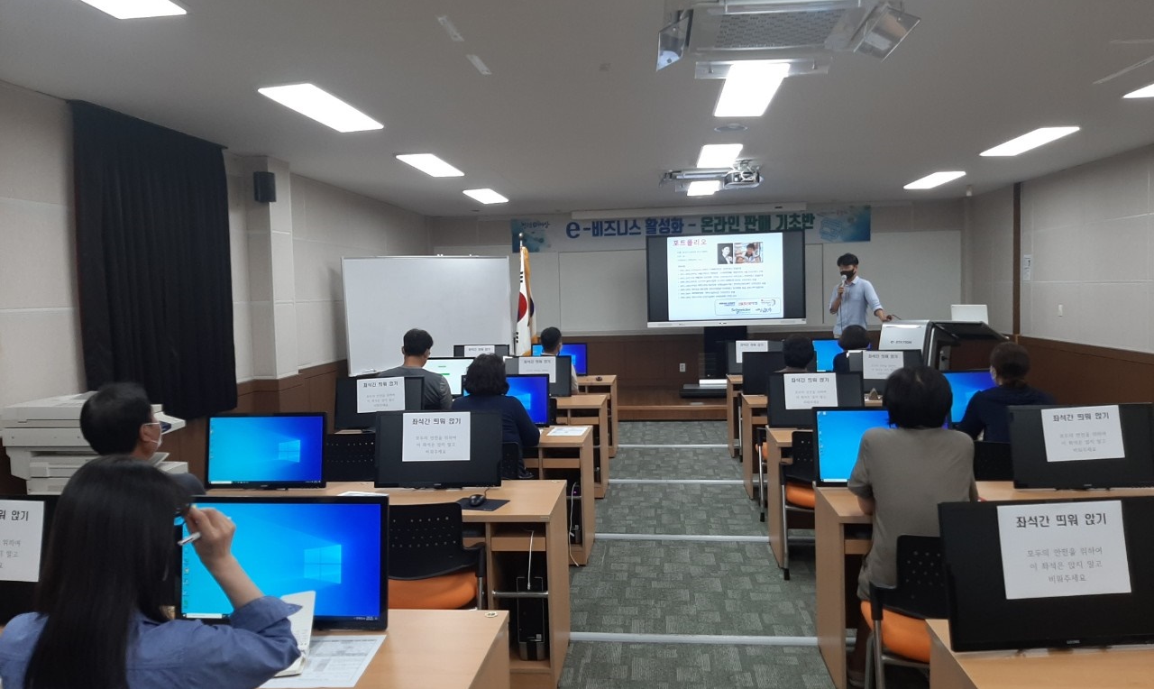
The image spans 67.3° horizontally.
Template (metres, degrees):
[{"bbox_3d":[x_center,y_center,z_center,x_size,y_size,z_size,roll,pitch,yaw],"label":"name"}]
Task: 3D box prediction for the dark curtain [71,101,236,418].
[{"bbox_3d":[-2.717,-0.427,5.739,0.110,1.980,1.690,-1,3,6],"label":"dark curtain"}]

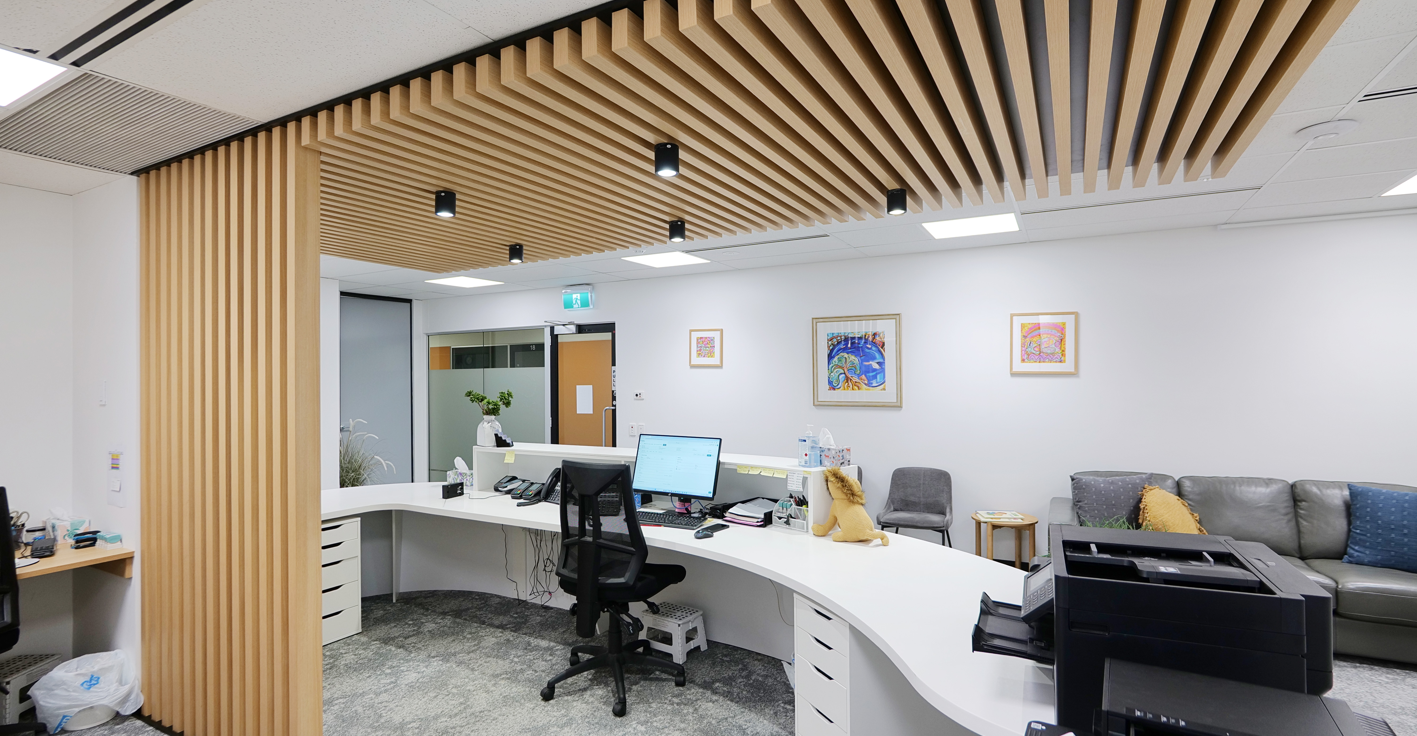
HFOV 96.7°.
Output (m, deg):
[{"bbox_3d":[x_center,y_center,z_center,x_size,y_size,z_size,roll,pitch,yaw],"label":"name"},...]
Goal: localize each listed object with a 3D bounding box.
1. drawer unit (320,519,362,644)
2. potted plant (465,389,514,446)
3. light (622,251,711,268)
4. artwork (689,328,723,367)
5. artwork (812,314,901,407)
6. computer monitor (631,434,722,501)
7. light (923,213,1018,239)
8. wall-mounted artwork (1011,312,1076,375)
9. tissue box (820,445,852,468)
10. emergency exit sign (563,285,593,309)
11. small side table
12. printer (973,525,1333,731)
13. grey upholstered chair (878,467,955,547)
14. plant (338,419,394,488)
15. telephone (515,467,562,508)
[{"bbox_3d":[-2.445,1.249,3.796,0.580,0.700,0.360,0,0,29],"label":"drawer unit"},{"bbox_3d":[-1.547,0.362,4.504,0.320,0.400,0.270,0,0,3],"label":"potted plant"},{"bbox_3d":[-0.352,-0.948,5.481,0.590,0.030,0.590,0,0,29],"label":"light"},{"bbox_3d":[-0.014,-0.193,6.166,0.370,0.367,0.030,0,0,30],"label":"artwork"},{"bbox_3d":[1.264,-0.052,5.411,0.775,0.790,0.030,0,0,29],"label":"artwork"},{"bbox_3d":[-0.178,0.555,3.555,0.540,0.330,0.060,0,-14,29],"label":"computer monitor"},{"bbox_3d":[1.792,-0.963,4.280,0.590,0.030,0.590,0,0,29],"label":"light"},{"bbox_3d":[2.531,-0.178,4.757,0.452,0.468,0.030,0,0,30],"label":"wall-mounted artwork"},{"bbox_3d":[0.675,0.477,3.459,0.117,0.105,0.200,0,0,-38],"label":"tissue box"},{"bbox_3d":[-1.468,-0.794,7.074,0.355,0.260,0.110,0,0,29],"label":"emergency exit sign"},{"bbox_3d":[2.163,1.348,4.579,0.485,0.500,0.485,0,0,30],"label":"small side table"},{"bbox_3d":[1.031,0.657,1.609,0.660,0.370,0.500,0,0,21],"label":"printer"},{"bbox_3d":[1.616,1.198,4.848,0.550,0.810,0.580,0,0,21],"label":"grey upholstered chair"},{"bbox_3d":[-4.029,1.086,6.998,0.900,1.050,0.850,0,0,-31],"label":"plant"},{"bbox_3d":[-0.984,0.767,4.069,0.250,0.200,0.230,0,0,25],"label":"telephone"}]

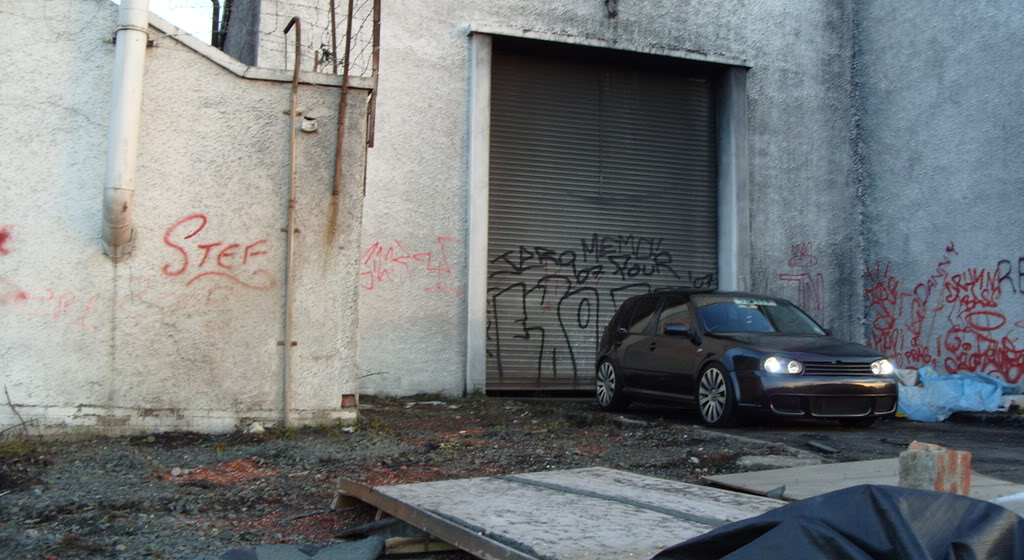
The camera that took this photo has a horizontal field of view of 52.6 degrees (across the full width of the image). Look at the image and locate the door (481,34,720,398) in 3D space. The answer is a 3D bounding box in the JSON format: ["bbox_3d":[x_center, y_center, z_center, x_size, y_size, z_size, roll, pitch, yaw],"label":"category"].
[{"bbox_3d":[1.292,-0.852,14.575,3.578,4.818,0.100,3,-7,-17],"label":"door"}]

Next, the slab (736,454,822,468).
[{"bbox_3d":[1.663,1.159,6.467,0.520,0.060,0.750,0,-6,9],"label":"slab"}]

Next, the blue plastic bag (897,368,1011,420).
[{"bbox_3d":[4.893,1.261,11.500,1.250,0.580,0.950,1,-7,0],"label":"blue plastic bag"}]

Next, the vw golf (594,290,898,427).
[{"bbox_3d":[2.315,0.796,11.159,1.760,1.420,4.150,3,-4,-18],"label":"vw golf"}]

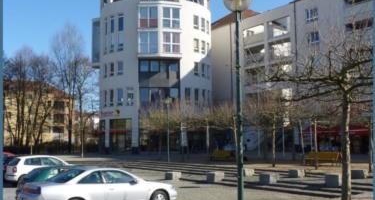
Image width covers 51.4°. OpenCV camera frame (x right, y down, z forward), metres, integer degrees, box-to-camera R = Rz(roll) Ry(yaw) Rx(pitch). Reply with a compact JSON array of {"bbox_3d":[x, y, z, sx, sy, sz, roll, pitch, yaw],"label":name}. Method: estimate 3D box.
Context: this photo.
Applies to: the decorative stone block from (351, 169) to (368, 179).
[{"bbox_3d":[7.371,3.206,16.763,0.600,0.430,0.580,-6,-8,44],"label":"decorative stone block"}]

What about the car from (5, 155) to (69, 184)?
[{"bbox_3d":[-6.908,3.475,19.493,3.900,1.460,1.660,4,-7,-41],"label":"car"}]

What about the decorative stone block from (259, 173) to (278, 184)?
[{"bbox_3d":[3.625,3.514,17.327,0.560,0.450,0.560,5,-8,-41],"label":"decorative stone block"}]

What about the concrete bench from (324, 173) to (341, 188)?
[{"bbox_3d":[5.914,3.214,15.539,0.550,0.480,0.550,5,-8,-41],"label":"concrete bench"}]

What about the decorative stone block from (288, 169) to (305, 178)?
[{"bbox_3d":[5.058,3.434,18.049,0.560,0.420,0.560,-5,-7,42],"label":"decorative stone block"}]

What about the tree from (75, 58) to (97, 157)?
[{"bbox_3d":[-10.611,0.667,40.131,2.400,10.100,2.400,0,-6,0],"label":"tree"}]

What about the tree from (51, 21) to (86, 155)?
[{"bbox_3d":[-17.620,-1.966,57.500,5.200,19.300,5.200,0,-6,0],"label":"tree"}]

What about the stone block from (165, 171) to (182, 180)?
[{"bbox_3d":[-0.781,4.144,21.295,0.570,0.400,0.570,5,-8,-41],"label":"stone block"}]

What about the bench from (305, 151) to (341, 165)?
[{"bbox_3d":[8.006,3.514,22.957,0.650,0.820,1.950,5,-8,-41],"label":"bench"}]

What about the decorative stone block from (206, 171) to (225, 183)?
[{"bbox_3d":[1.526,4.149,20.986,0.640,0.440,0.640,5,-9,-36],"label":"decorative stone block"}]

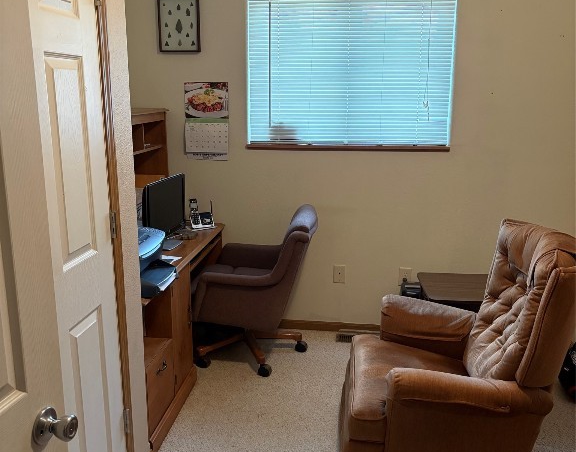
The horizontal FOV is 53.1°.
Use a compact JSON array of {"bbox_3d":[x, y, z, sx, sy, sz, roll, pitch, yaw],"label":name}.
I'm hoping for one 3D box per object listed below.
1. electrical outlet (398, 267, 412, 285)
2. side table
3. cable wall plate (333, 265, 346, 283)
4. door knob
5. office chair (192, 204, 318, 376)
[{"bbox_3d":[0.736,0.320,3.603,0.071,0.116,0.009,2,13,7],"label":"electrical outlet"},{"bbox_3d":[1.044,0.563,3.323,0.560,0.440,0.480,2,13,7],"label":"side table"},{"bbox_3d":[0.326,0.308,3.653,0.071,0.116,0.007,2,13,7],"label":"cable wall plate"},{"bbox_3d":[-0.418,0.369,1.054,0.062,0.066,0.066,3,14,9],"label":"door knob"},{"bbox_3d":[-0.192,0.314,3.321,0.740,0.910,0.630,2,13,7],"label":"office chair"}]

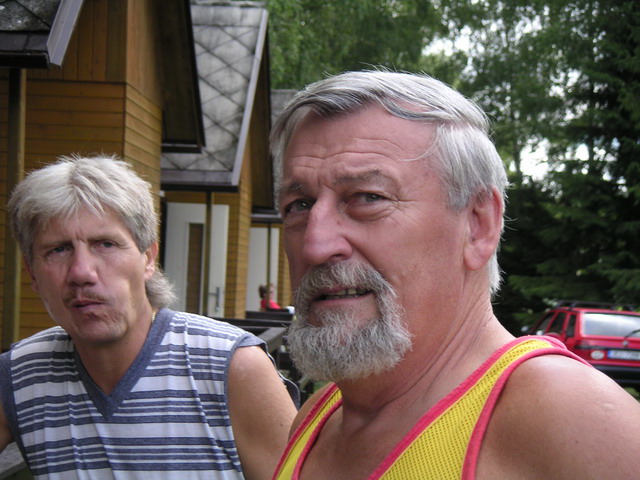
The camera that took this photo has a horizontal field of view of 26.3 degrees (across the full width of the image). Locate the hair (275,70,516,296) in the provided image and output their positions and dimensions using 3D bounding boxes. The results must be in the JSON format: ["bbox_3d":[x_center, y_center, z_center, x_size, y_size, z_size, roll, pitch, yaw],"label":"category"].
[{"bbox_3d":[0.061,-0.046,1.150,0.178,0.190,0.205,-5,-7,33],"label":"hair"}]

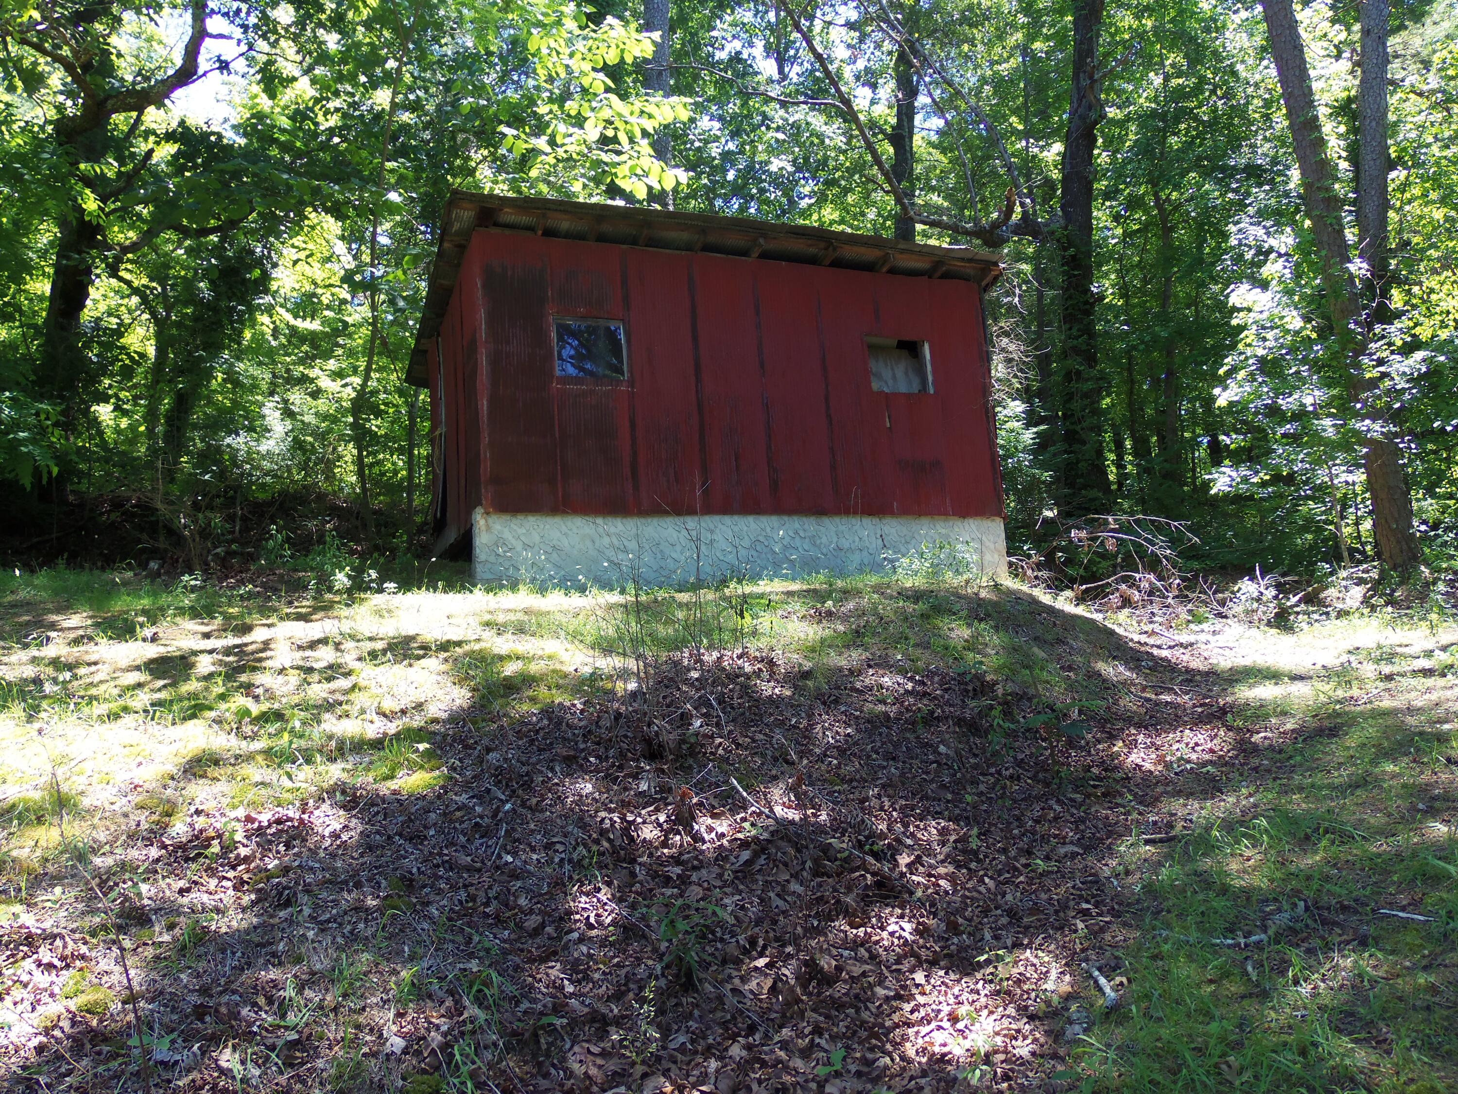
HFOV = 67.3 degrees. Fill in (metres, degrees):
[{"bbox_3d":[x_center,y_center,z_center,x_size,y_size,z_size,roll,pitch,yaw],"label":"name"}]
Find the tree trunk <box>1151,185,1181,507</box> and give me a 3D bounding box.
[{"bbox_3d":[7.199,-3.305,18.000,0.320,5.300,0.300,-2,-2,0],"label":"tree trunk"}]

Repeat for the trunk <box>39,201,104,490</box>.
[{"bbox_3d":[-8.417,-2.585,14.000,0.500,3.650,0.460,6,-2,0],"label":"trunk"}]

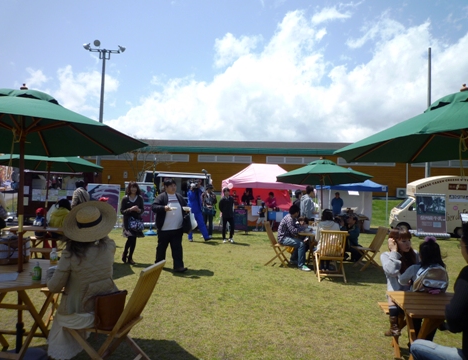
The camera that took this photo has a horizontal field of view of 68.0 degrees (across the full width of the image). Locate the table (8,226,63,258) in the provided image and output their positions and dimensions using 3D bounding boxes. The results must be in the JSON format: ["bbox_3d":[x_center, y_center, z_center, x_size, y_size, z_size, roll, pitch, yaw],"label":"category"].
[{"bbox_3d":[-3.463,1.250,6.336,1.200,0.730,0.750,2,-2,-5],"label":"table"}]

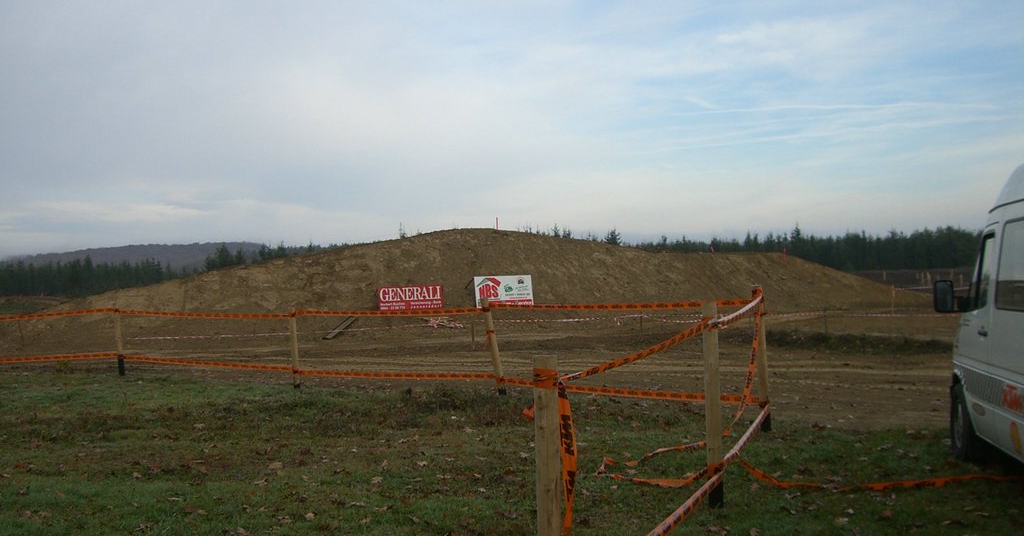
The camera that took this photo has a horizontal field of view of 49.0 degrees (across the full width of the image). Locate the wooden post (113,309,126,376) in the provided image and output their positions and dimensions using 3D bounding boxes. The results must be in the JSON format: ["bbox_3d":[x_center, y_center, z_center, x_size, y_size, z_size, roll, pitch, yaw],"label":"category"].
[{"bbox_3d":[-7.723,1.444,22.090,0.105,1.362,0.105,-6,-1,-20],"label":"wooden post"}]

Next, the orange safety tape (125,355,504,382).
[{"bbox_3d":[-3.721,1.697,18.907,9.740,0.228,0.398,-2,-1,41],"label":"orange safety tape"}]

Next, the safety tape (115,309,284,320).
[{"bbox_3d":[-5.747,0.855,20.635,4.753,0.106,0.020,0,0,36],"label":"safety tape"}]

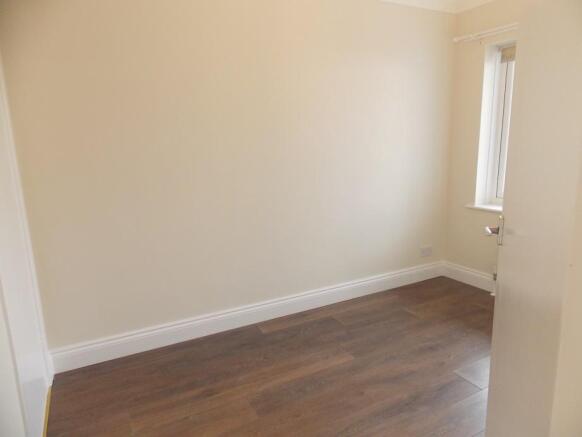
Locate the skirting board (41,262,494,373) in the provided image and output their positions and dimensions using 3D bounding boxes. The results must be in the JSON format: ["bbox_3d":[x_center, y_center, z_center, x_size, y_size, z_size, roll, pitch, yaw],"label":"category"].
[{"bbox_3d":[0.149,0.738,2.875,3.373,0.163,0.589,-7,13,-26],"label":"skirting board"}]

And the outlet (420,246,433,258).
[{"bbox_3d":[1.308,0.326,3.736,0.146,0.086,0.012,-7,13,-26],"label":"outlet"}]

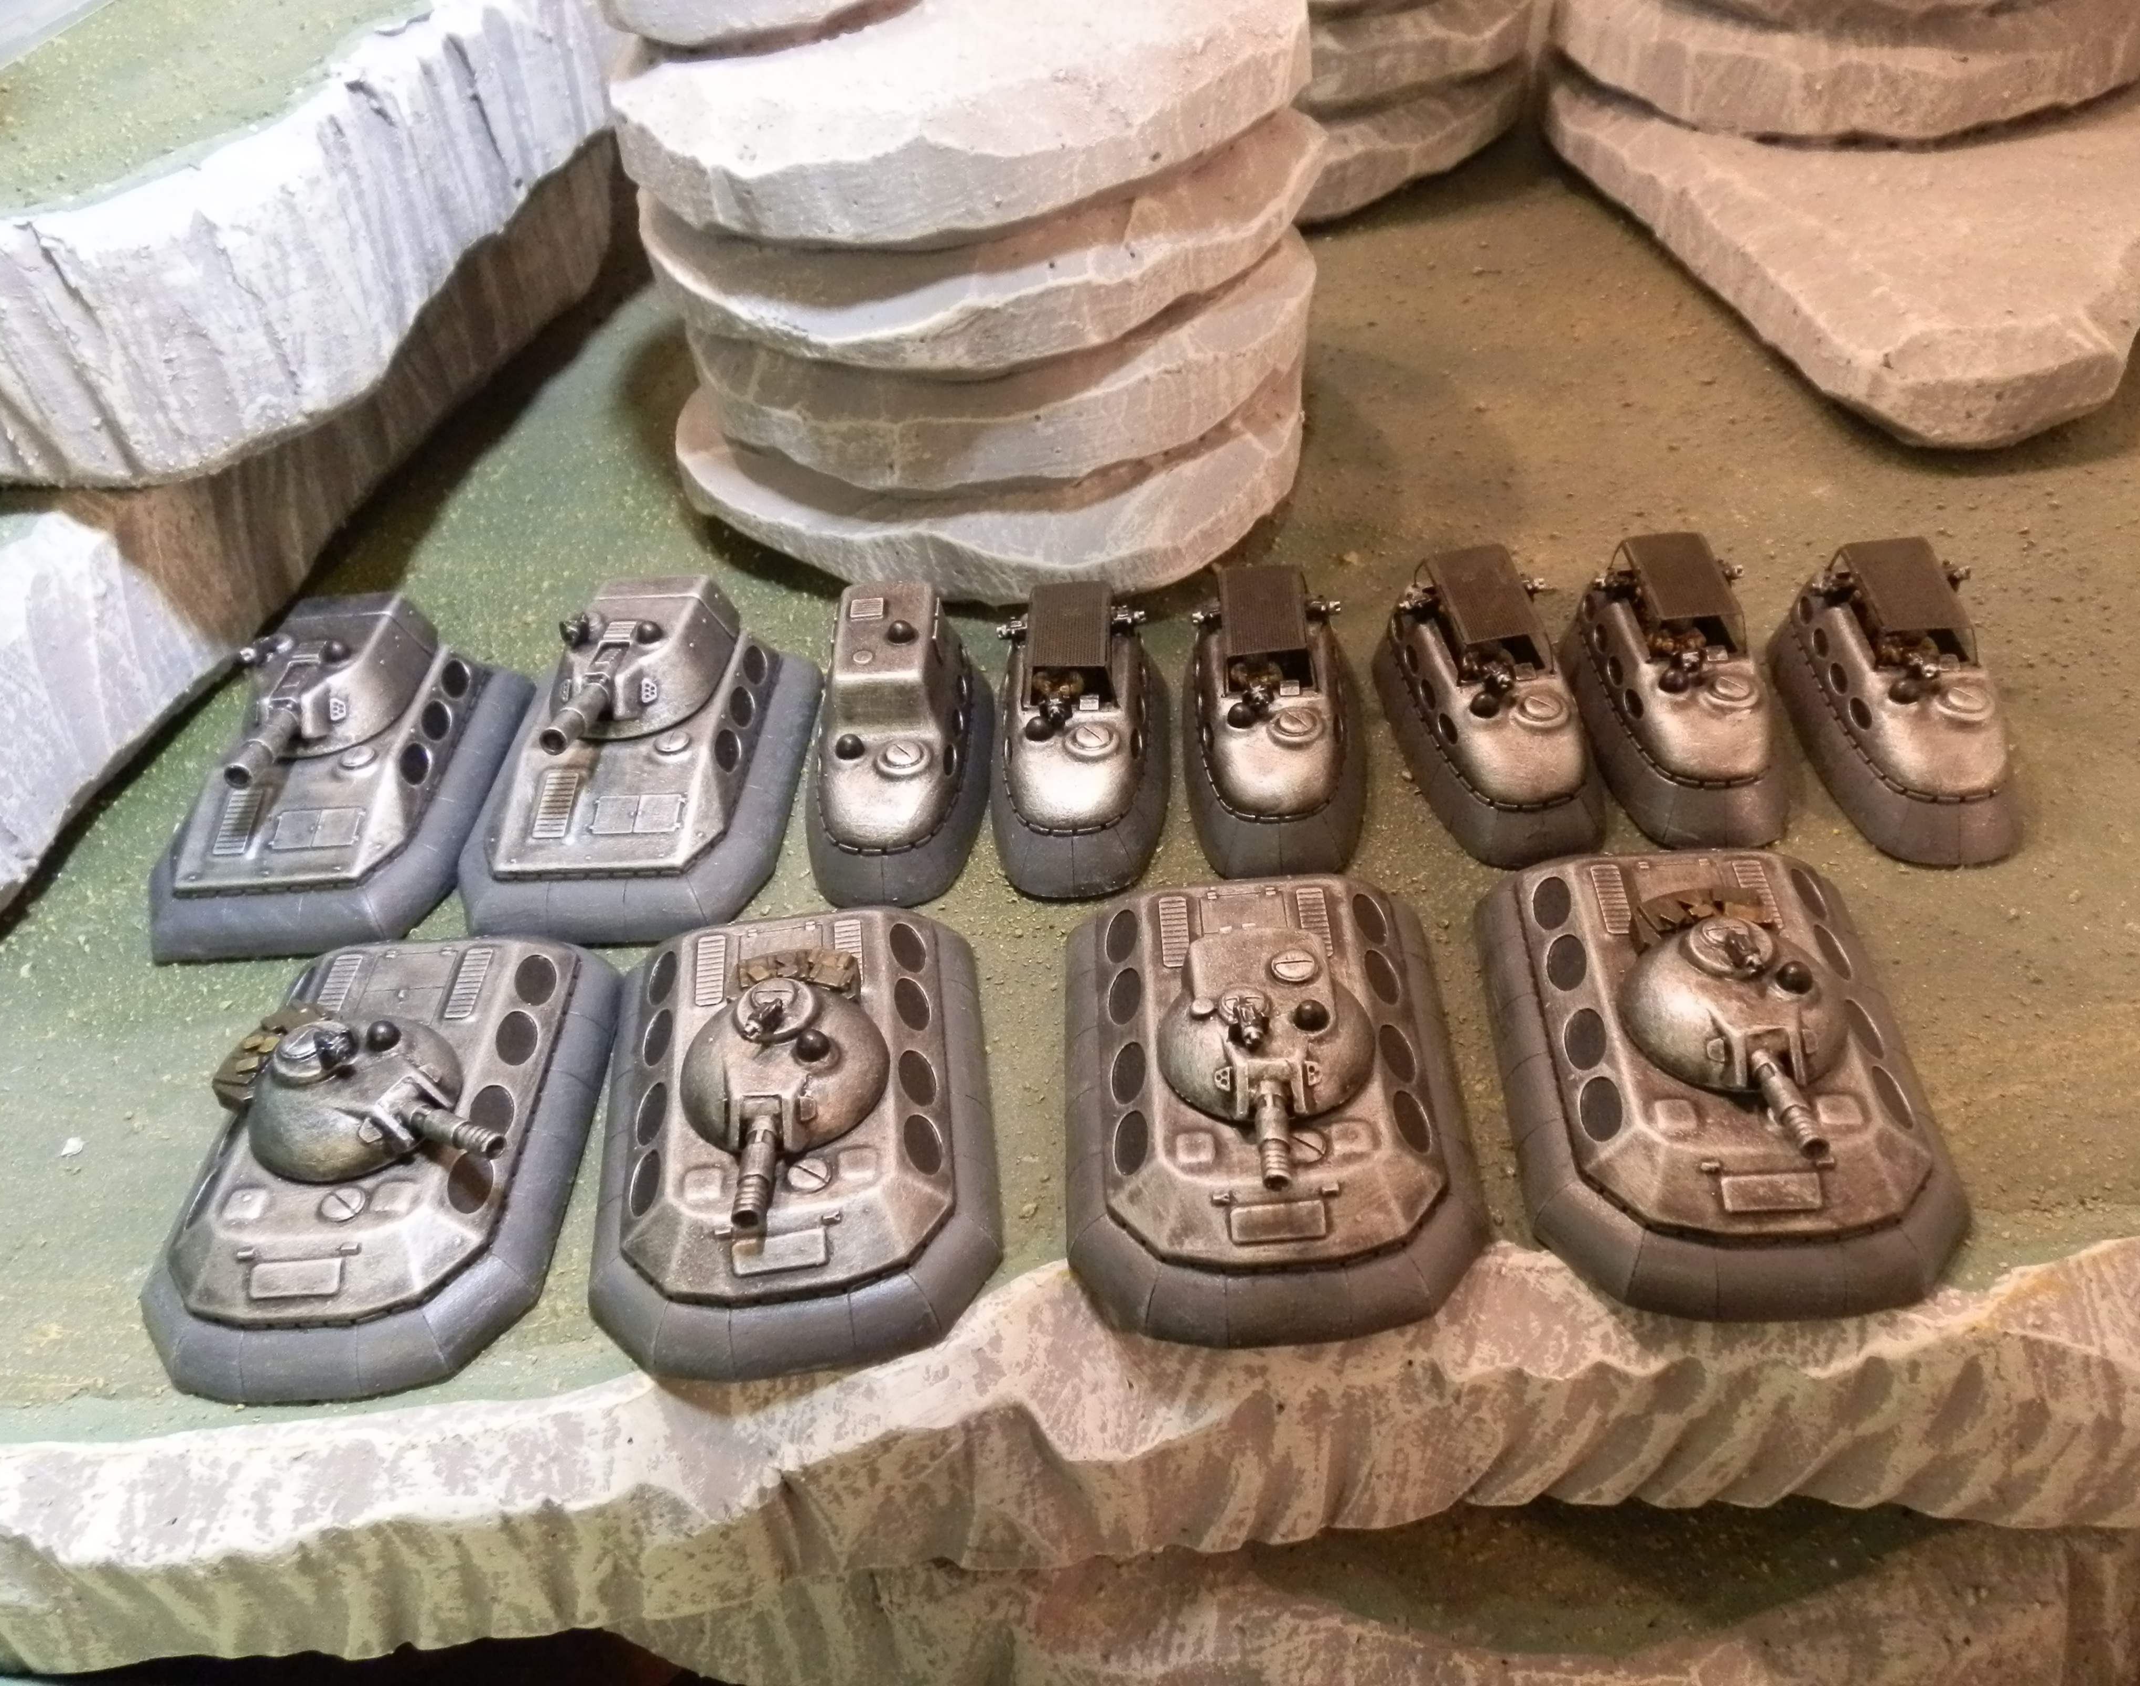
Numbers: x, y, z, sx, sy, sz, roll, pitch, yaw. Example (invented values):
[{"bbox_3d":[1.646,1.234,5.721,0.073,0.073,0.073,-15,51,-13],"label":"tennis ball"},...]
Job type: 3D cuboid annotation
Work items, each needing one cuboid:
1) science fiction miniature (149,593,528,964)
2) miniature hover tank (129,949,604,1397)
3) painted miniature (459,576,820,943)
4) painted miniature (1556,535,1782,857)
[{"bbox_3d":[-0.146,-0.018,0.354,0.062,0.031,0.085,-2,42,5],"label":"science fiction miniature"},{"bbox_3d":[-0.109,0.038,0.284,0.061,0.033,0.091,-3,42,4],"label":"miniature hover tank"},{"bbox_3d":[-0.084,-0.021,0.349,0.062,0.031,0.085,0,42,7],"label":"painted miniature"},{"bbox_3d":[0.116,-0.031,0.338,0.036,0.026,0.069,-4,42,3],"label":"painted miniature"}]

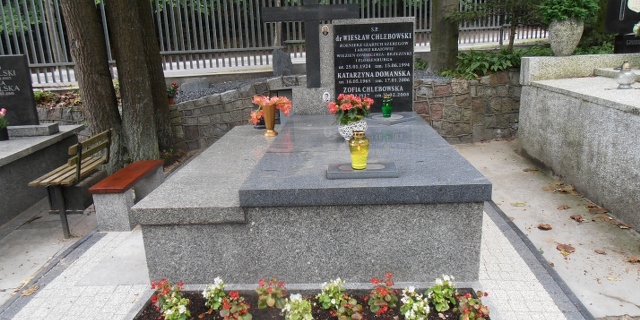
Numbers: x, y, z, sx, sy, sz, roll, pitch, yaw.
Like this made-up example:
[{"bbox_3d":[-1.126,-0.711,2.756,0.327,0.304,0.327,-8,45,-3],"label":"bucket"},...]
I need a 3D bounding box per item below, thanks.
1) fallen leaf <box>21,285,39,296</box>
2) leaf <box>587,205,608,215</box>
[{"bbox_3d":[-1.878,0.842,2.885,0.110,0.025,0.100,-13,18,-35],"label":"fallen leaf"},{"bbox_3d":[2.335,0.412,3.727,0.165,0.030,0.130,8,17,32],"label":"leaf"}]

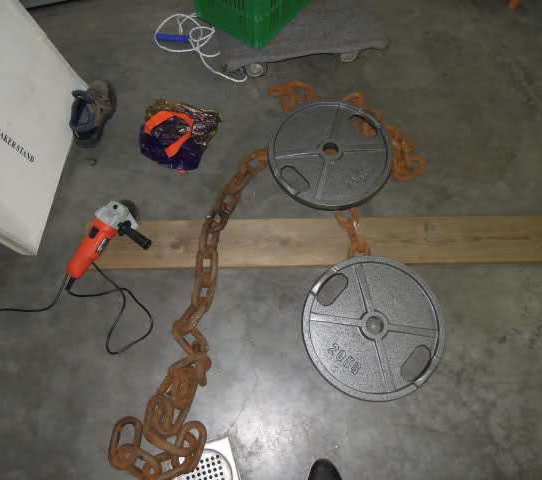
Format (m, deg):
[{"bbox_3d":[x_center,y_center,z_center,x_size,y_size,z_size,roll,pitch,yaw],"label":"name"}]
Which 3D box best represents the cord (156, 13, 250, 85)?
[{"bbox_3d":[-0.306,-0.840,1.919,0.400,0.040,0.380,-1,67,0],"label":"cord"}]

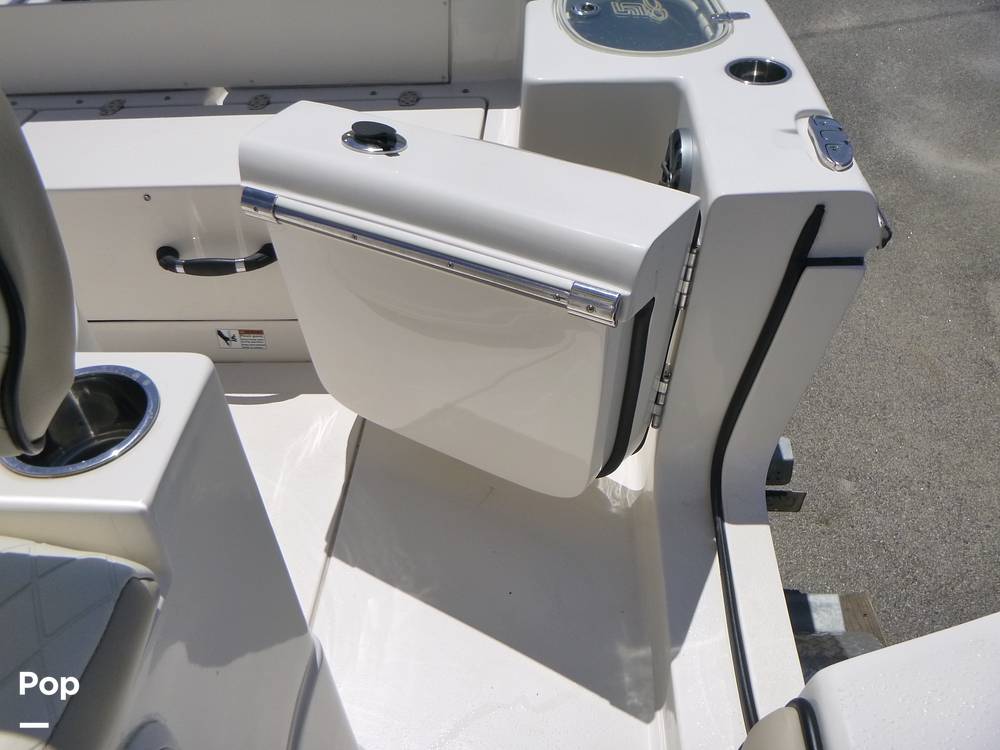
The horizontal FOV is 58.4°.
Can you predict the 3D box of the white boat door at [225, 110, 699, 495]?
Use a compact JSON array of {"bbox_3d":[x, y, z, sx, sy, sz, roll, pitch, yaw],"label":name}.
[{"bbox_3d":[-0.073,-0.105,1.326,0.648,0.420,0.178,20,35,25],"label":"white boat door"}]

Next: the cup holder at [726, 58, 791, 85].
[{"bbox_3d":[0.411,-0.450,1.446,0.103,0.085,0.103,-3,42,0],"label":"cup holder"}]

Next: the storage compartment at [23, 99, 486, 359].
[{"bbox_3d":[-0.493,-0.292,1.881,0.910,0.435,0.326,0,42,3],"label":"storage compartment"}]

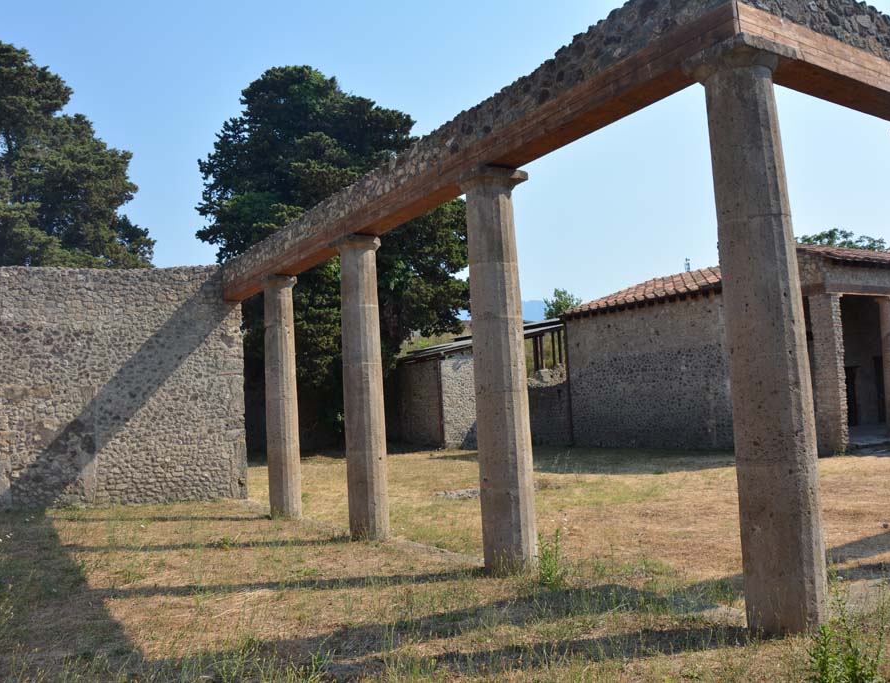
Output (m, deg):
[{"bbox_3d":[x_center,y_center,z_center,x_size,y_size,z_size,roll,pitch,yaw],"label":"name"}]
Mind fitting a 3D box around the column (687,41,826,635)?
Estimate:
[{"bbox_3d":[2.305,-0.108,5.607,0.580,4.213,0.580,1,-7,-33],"label":"column"}]

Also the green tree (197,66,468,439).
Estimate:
[{"bbox_3d":[-5.878,-4.593,42.000,15.300,20.600,14.500,-3,-6,0],"label":"green tree"}]

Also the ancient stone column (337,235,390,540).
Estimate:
[{"bbox_3d":[-1.143,0.598,10.858,0.580,4.199,0.580,1,-7,-33],"label":"ancient stone column"}]

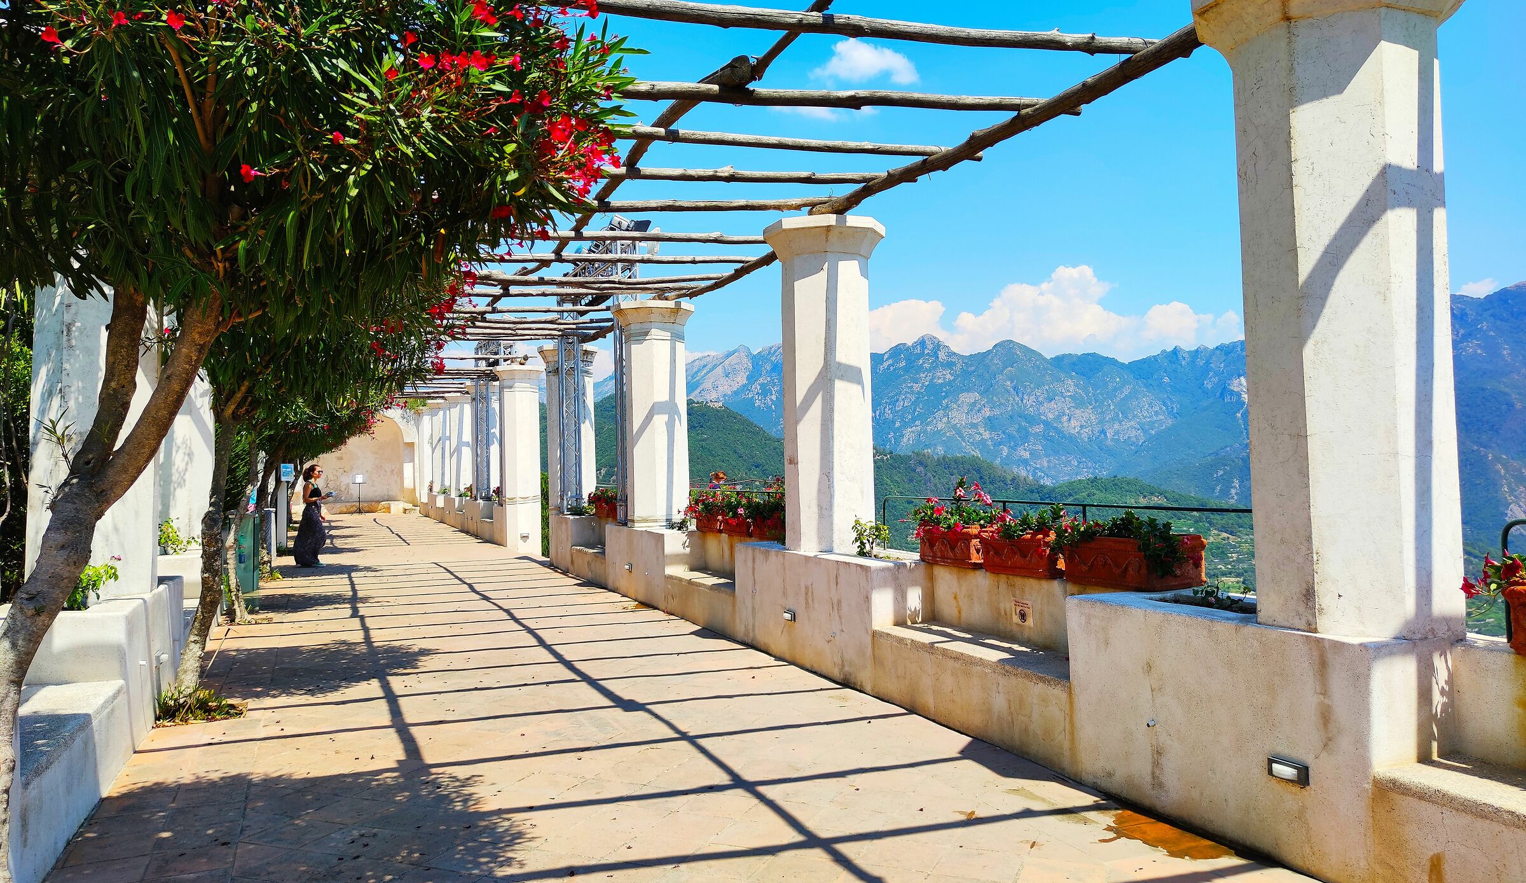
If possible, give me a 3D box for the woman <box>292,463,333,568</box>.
[{"bbox_3d":[-7.391,1.221,17.400,0.600,1.670,0.500,-1,-2,-15],"label":"woman"}]

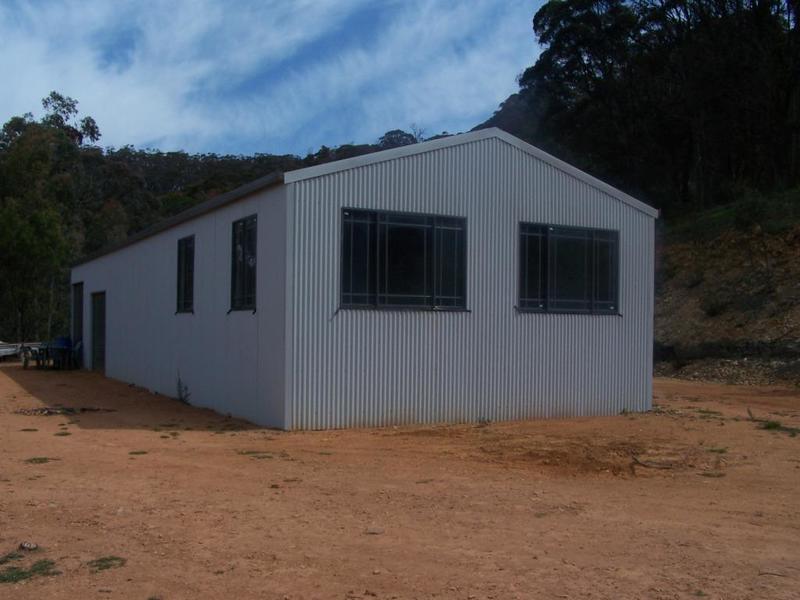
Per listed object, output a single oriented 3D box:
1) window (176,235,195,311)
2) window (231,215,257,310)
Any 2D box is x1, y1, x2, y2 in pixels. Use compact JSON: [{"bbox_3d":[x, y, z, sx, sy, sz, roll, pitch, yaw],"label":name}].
[{"bbox_3d":[-4.011,-0.468,16.542,0.100,1.418,1.084,2,-2,-30],"label":"window"},{"bbox_3d":[-2.429,-0.560,13.788,0.100,1.434,1.116,2,-2,-30],"label":"window"}]

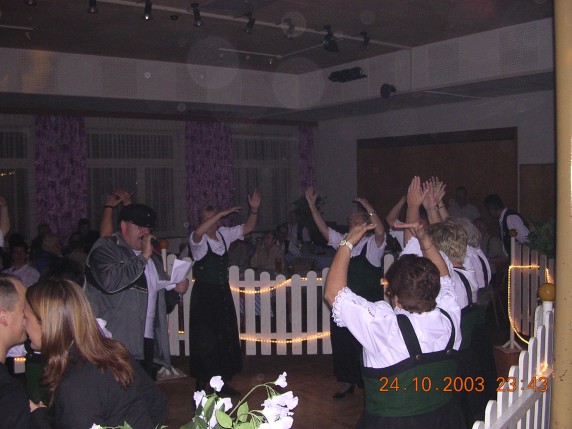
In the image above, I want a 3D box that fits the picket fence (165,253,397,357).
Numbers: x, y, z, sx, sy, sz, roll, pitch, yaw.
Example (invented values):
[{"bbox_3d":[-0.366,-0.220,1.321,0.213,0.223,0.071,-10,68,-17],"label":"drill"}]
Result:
[{"bbox_3d":[0.005,0.882,6.120,2.400,1.000,0.080,-1,3,0],"label":"picket fence"}]

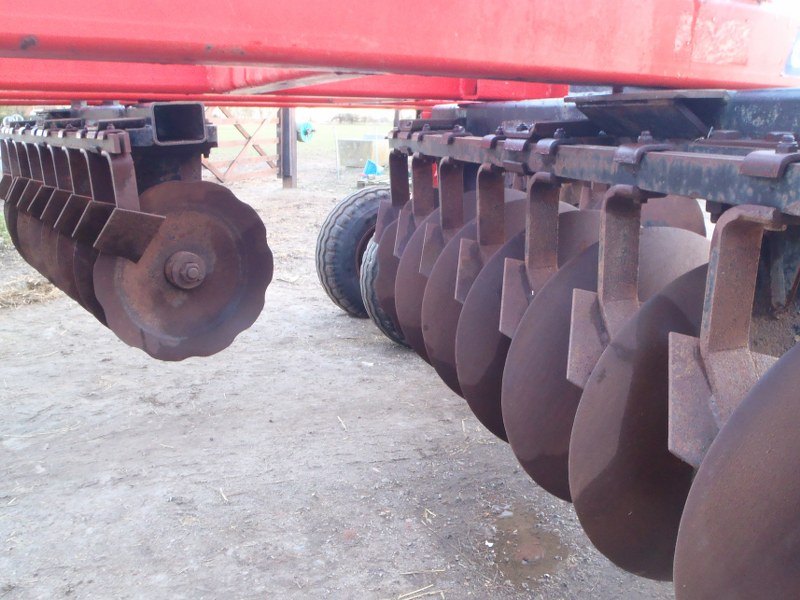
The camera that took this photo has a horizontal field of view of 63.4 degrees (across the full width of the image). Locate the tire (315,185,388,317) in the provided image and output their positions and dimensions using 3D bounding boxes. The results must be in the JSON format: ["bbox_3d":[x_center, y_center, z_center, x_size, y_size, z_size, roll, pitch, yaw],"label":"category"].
[{"bbox_3d":[-0.085,-0.250,3.678,0.770,0.770,0.268,-7,18,-29],"label":"tire"}]

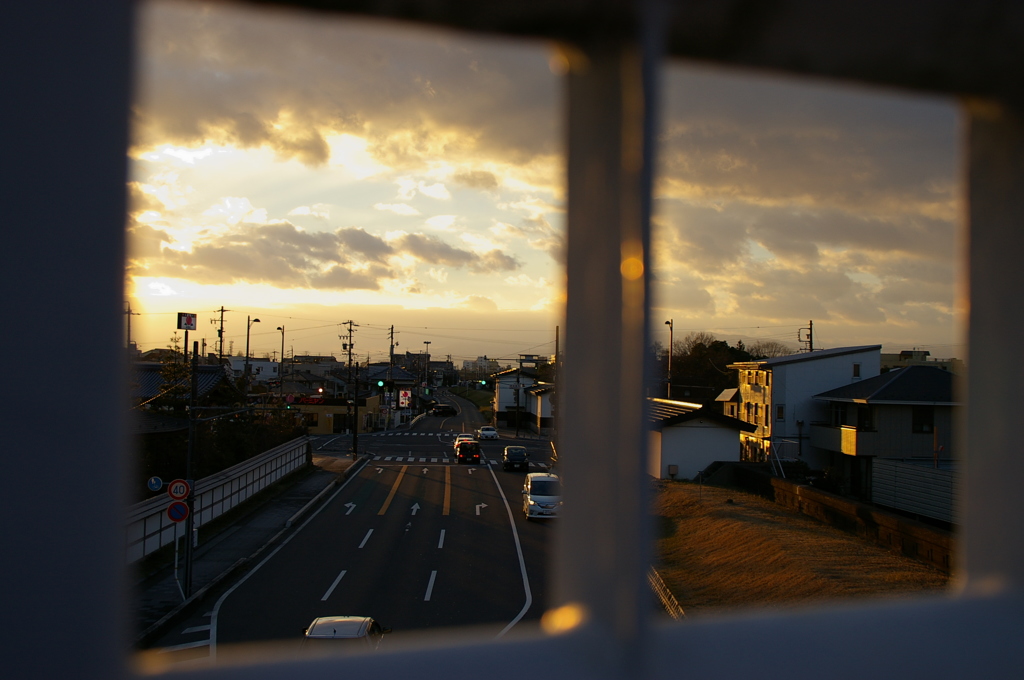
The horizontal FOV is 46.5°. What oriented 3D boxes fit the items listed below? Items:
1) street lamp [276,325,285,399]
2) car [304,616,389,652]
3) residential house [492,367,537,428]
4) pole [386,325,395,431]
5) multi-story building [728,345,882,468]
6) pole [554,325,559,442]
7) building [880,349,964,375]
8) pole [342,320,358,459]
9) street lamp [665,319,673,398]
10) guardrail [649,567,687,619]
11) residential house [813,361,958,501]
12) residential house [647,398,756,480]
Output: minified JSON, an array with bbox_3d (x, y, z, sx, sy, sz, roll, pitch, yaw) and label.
[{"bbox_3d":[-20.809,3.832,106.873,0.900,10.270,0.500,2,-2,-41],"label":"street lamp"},{"bbox_3d":[-3.500,6.490,24.700,1.720,1.520,4.400,1,-1,-2],"label":"car"},{"bbox_3d":[0.280,6.981,144.640,5.800,6.926,9.500,1,-2,-2],"label":"residential house"},{"bbox_3d":[-12.975,4.033,127.862,0.600,11.180,0.800,1,-1,18],"label":"pole"},{"bbox_3d":[23.700,5.300,97.000,9.300,9.800,11.000,1,-1,-2],"label":"multi-story building"},{"bbox_3d":[4.043,4.186,106.838,0.320,10.800,0.320,1,-2,-2],"label":"pole"},{"bbox_3d":[81.546,8.105,235.879,18.000,12.500,12.000,1,-2,-2],"label":"building"},{"bbox_3d":[-12.510,3.794,91.869,1.200,10.600,0.700,1,-1,-11],"label":"pole"},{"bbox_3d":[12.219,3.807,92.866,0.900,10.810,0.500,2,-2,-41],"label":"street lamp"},{"bbox_3d":[4.300,7.114,31.968,0.200,0.750,9.500,1,-2,-1],"label":"guardrail"},{"bbox_3d":[24.142,5.415,71.011,10.783,7.614,10.900,1,-2,-1],"label":"residential house"},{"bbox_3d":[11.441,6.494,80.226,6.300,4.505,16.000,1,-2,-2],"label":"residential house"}]

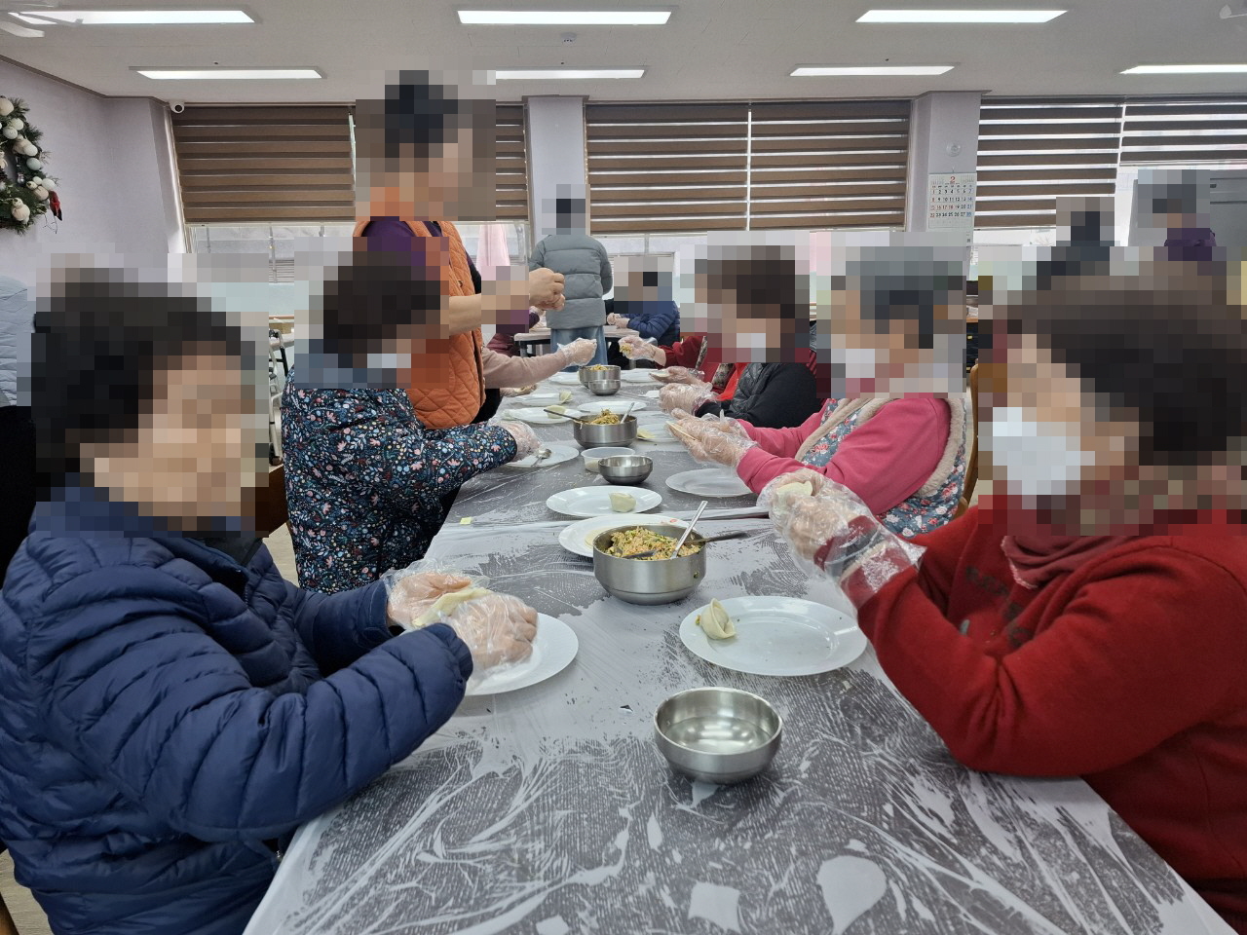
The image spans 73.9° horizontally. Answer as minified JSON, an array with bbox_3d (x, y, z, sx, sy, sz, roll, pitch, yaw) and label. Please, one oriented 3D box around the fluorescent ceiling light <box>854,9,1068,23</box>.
[{"bbox_3d":[2.053,-2.738,5.026,1.250,0.060,0.280,-2,14,-4],"label":"fluorescent ceiling light"}]

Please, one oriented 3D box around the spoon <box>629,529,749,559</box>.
[{"bbox_3d":[0.104,0.116,1.287,0.210,0.025,0.042,-11,17,-27],"label":"spoon"}]

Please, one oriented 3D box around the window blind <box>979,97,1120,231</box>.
[{"bbox_3d":[3.860,-2.752,7.519,1.347,1.134,0.070,-3,14,-5],"label":"window blind"}]

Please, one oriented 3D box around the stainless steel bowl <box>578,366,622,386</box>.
[{"bbox_3d":[-0.101,-0.387,3.592,0.180,0.080,0.180,-1,13,0],"label":"stainless steel bowl"}]

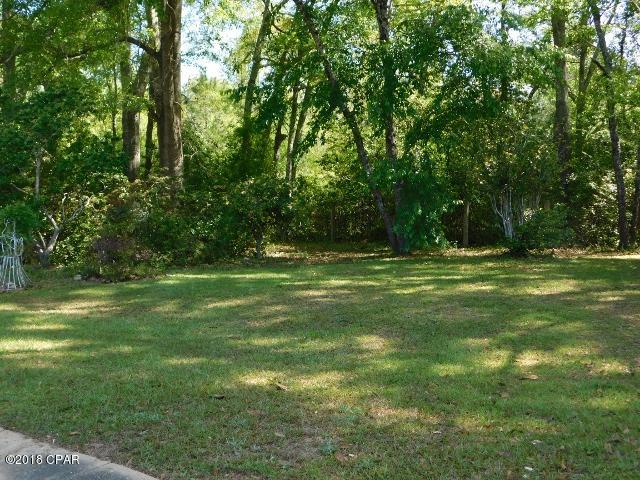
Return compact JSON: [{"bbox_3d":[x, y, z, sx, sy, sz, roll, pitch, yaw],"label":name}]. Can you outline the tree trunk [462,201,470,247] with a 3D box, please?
[{"bbox_3d":[4.477,-0.504,22.600,0.190,1.400,0.190,0,3,0],"label":"tree trunk"}]

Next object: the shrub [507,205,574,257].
[{"bbox_3d":[5.991,-0.257,20.000,1.750,1.400,1.600,0,3,0],"label":"shrub"}]

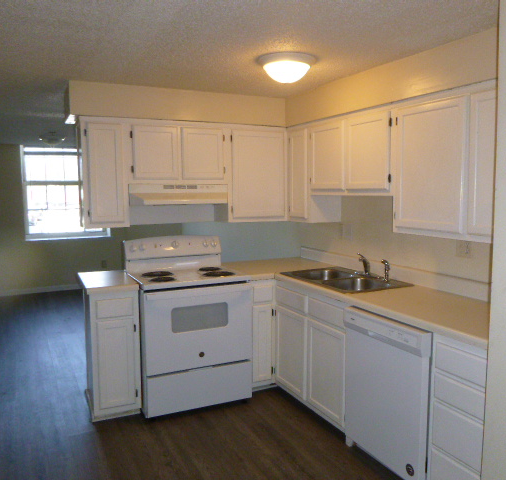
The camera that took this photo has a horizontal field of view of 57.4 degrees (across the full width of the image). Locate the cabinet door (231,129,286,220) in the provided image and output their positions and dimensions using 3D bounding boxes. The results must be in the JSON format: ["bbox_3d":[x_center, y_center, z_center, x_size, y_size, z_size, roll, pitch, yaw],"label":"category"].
[{"bbox_3d":[0.043,-0.508,3.639,0.457,0.684,0.020,-3,6,-25],"label":"cabinet door"}]

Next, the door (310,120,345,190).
[{"bbox_3d":[0.541,-0.584,3.301,0.032,0.453,0.406,-3,7,-26],"label":"door"}]

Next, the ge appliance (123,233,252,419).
[{"bbox_3d":[-0.490,0.573,3.435,0.765,1.145,0.711,-3,6,-25],"label":"ge appliance"}]

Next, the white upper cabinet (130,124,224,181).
[{"bbox_3d":[-0.594,-0.646,3.489,0.754,0.456,0.316,-3,6,-25],"label":"white upper cabinet"}]

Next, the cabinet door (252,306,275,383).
[{"bbox_3d":[0.067,0.776,3.452,0.163,0.599,0.020,-3,6,-25],"label":"cabinet door"}]

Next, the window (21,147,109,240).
[{"bbox_3d":[-2.860,-0.720,7.044,1.258,1.411,0.109,-3,6,-25],"label":"window"}]

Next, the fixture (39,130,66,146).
[{"bbox_3d":[-2.408,-1.203,5.470,0.326,0.187,0.326,-3,6,-25],"label":"fixture"}]

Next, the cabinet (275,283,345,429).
[{"bbox_3d":[0.615,0.734,3.236,0.577,0.853,0.872,-3,6,-25],"label":"cabinet"}]

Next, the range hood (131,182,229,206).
[{"bbox_3d":[-0.566,-0.341,3.465,0.754,0.146,0.440,-3,6,-25],"label":"range hood"}]

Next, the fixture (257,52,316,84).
[{"bbox_3d":[0.185,-0.946,2.575,0.332,0.137,0.332,0,6,0],"label":"fixture"}]

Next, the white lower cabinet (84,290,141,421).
[{"bbox_3d":[-0.995,0.746,3.206,0.321,0.853,0.490,-3,6,-25],"label":"white lower cabinet"}]

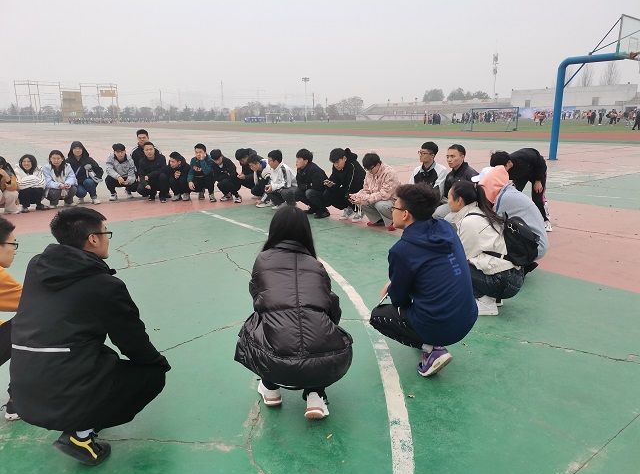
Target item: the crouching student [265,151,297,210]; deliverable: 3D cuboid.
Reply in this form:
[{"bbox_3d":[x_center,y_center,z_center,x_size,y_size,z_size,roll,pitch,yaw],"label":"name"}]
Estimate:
[{"bbox_3d":[-0.549,-0.893,7.204,0.440,0.870,0.600,11,18,39],"label":"crouching student"}]

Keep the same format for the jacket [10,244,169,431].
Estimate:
[{"bbox_3d":[-0.879,0.348,1.850,0.490,0.620,0.480,-13,18,-40],"label":"jacket"}]

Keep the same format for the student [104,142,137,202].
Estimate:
[{"bbox_3d":[-3.381,-1.109,8.160,0.540,0.890,0.600,-4,14,-11],"label":"student"}]

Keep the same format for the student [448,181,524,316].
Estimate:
[{"bbox_3d":[1.177,0.087,3.443,0.680,0.954,0.500,12,19,40],"label":"student"}]

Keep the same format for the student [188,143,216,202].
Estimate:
[{"bbox_3d":[-2.031,-1.119,8.278,0.520,0.976,0.620,-6,15,-21],"label":"student"}]

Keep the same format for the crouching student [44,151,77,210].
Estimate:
[{"bbox_3d":[-4.205,-0.952,7.817,0.530,0.907,0.620,-11,17,-36],"label":"crouching student"}]

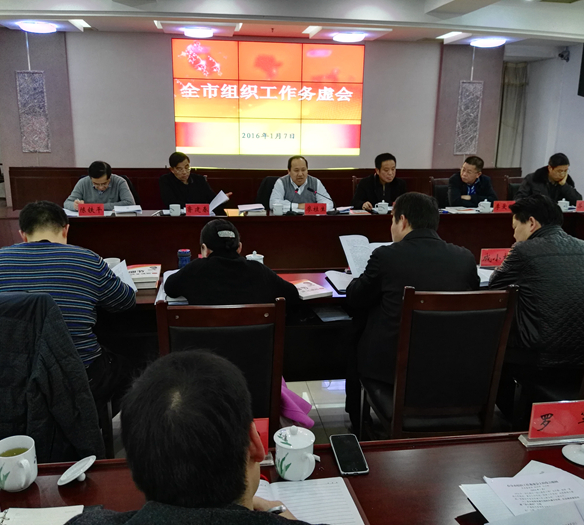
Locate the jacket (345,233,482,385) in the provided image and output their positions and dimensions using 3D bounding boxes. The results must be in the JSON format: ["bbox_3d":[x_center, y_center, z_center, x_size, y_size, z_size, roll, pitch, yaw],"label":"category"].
[{"bbox_3d":[0.536,0.165,2.426,0.550,0.660,0.480,-3,15,-16],"label":"jacket"}]

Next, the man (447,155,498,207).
[{"bbox_3d":[1.740,-0.443,5.677,0.520,1.240,0.700,2,14,3],"label":"man"}]

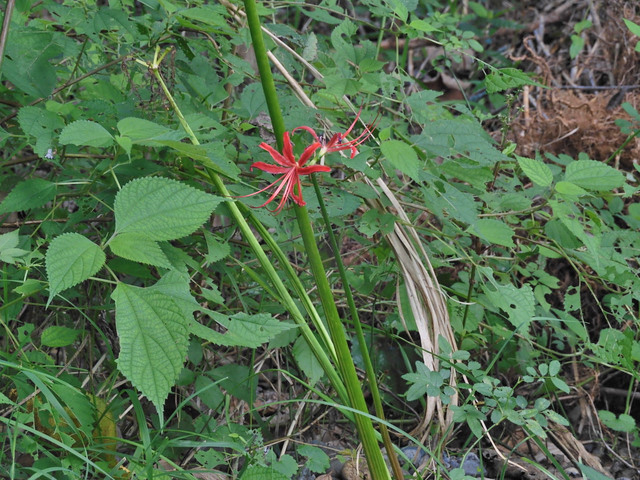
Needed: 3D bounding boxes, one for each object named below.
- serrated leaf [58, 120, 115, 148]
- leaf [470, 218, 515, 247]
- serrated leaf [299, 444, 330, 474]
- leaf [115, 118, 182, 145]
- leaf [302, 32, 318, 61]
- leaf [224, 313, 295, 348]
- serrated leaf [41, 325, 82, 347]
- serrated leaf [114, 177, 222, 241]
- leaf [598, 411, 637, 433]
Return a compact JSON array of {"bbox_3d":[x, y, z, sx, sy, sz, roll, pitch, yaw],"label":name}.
[{"bbox_3d":[-0.199,-0.090,3.550,0.048,0.014,0.034,-3,43,1],"label":"serrated leaf"},{"bbox_3d":[0.155,-0.007,3.750,0.045,0.012,0.031,21,46,17],"label":"leaf"},{"bbox_3d":[-0.005,0.191,3.620,0.028,0.012,0.033,0,45,-8],"label":"serrated leaf"},{"bbox_3d":[-0.146,-0.093,3.550,0.056,0.015,0.036,5,41,1],"label":"leaf"},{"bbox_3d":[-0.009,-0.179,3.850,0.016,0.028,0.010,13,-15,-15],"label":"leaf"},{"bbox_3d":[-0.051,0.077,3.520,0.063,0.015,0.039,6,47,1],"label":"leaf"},{"bbox_3d":[-0.224,0.083,3.600,0.037,0.011,0.025,-9,46,-8],"label":"serrated leaf"},{"bbox_3d":[-0.126,-0.026,3.450,0.095,0.018,0.060,-17,56,-15],"label":"serrated leaf"},{"bbox_3d":[0.268,0.164,3.750,0.034,0.012,0.031,0,41,0],"label":"leaf"}]

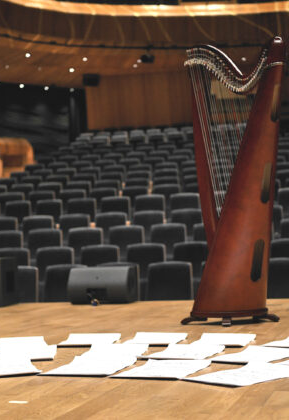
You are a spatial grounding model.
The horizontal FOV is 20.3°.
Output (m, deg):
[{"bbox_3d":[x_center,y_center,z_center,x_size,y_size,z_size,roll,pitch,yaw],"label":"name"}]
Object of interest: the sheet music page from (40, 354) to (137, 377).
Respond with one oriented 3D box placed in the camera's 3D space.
[{"bbox_3d":[-0.169,0.492,2.538,0.214,0.016,0.303,-2,-2,16],"label":"sheet music page"}]

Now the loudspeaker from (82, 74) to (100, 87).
[{"bbox_3d":[-1.429,-3.446,21.500,0.420,0.310,0.320,-1,-2,-15],"label":"loudspeaker"}]

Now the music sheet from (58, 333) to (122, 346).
[{"bbox_3d":[-0.284,0.691,4.285,0.279,0.020,0.369,-2,-3,4],"label":"music sheet"}]

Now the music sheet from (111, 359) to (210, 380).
[{"bbox_3d":[0.057,0.483,2.447,0.214,0.016,0.303,-2,-2,22],"label":"music sheet"}]

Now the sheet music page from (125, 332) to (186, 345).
[{"bbox_3d":[0.035,0.515,3.227,0.214,0.016,0.303,-2,-2,15],"label":"sheet music page"}]

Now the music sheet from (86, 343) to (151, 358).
[{"bbox_3d":[-0.107,0.504,2.870,0.214,0.016,0.303,-1,-2,7],"label":"music sheet"}]

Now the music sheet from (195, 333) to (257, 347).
[{"bbox_3d":[0.401,0.658,4.079,0.279,0.020,0.369,-3,-3,15],"label":"music sheet"}]

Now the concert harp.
[{"bbox_3d":[0.593,-0.206,5.131,0.520,1.850,0.920,0,-4,-36],"label":"concert harp"}]

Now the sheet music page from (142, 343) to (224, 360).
[{"bbox_3d":[0.182,0.643,3.632,0.279,0.020,0.369,-3,-3,20],"label":"sheet music page"}]

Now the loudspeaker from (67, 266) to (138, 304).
[{"bbox_3d":[-0.369,0.704,7.672,0.600,0.350,0.380,-3,-3,17],"label":"loudspeaker"}]

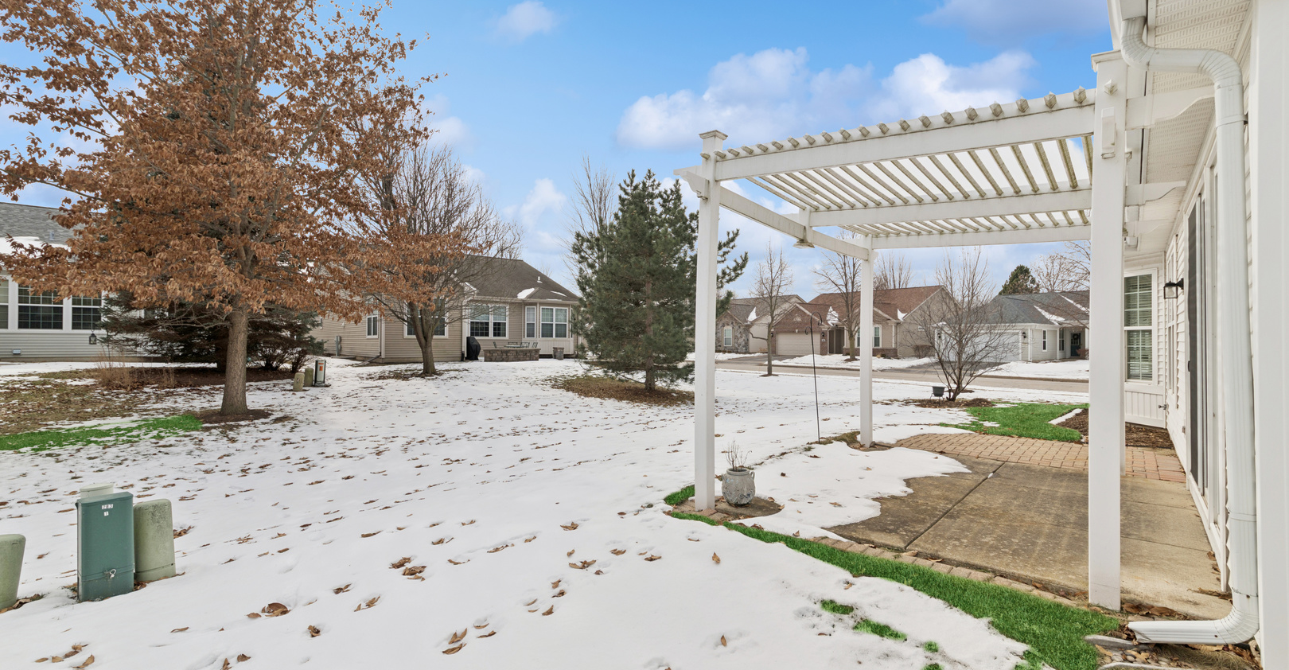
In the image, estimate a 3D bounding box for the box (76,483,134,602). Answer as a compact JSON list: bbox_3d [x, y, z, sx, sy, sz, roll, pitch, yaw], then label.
[{"bbox_3d":[-3.077,1.215,3.070,0.210,0.570,0.170,0,-1,-41],"label":"box"}]

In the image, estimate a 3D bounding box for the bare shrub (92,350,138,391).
[{"bbox_3d":[-12.122,0.807,12.300,1.050,0.930,0.950,0,-1,0],"label":"bare shrub"}]

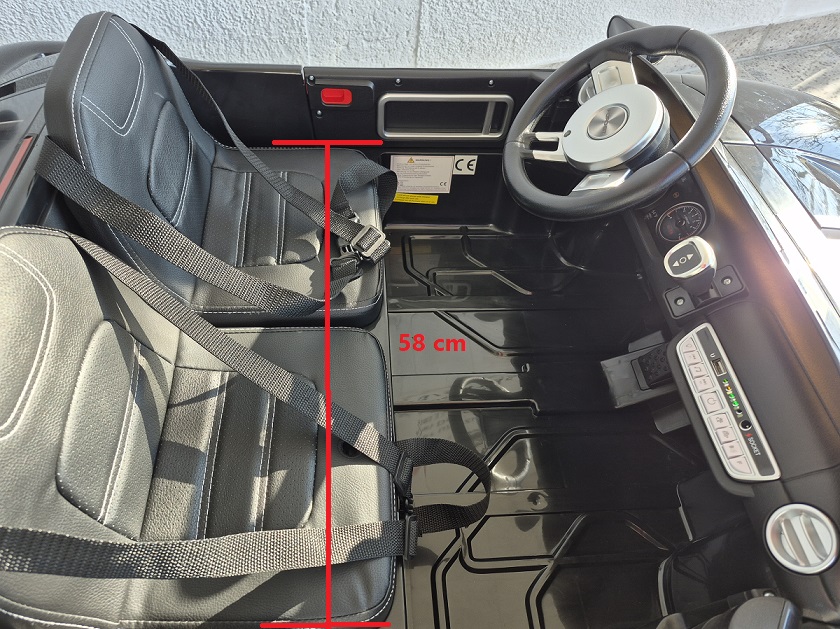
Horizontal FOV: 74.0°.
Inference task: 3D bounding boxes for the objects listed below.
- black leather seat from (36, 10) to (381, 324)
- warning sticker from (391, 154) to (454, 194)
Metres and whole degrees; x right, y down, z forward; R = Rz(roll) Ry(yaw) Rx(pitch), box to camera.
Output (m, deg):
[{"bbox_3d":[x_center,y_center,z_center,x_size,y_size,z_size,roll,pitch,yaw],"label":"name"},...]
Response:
[{"bbox_3d":[-0.190,-0.165,0.605,0.292,0.285,0.282,-1,55,-6],"label":"black leather seat"},{"bbox_3d":[0.002,-0.208,0.833,0.092,0.069,0.002,-1,52,-5],"label":"warning sticker"}]

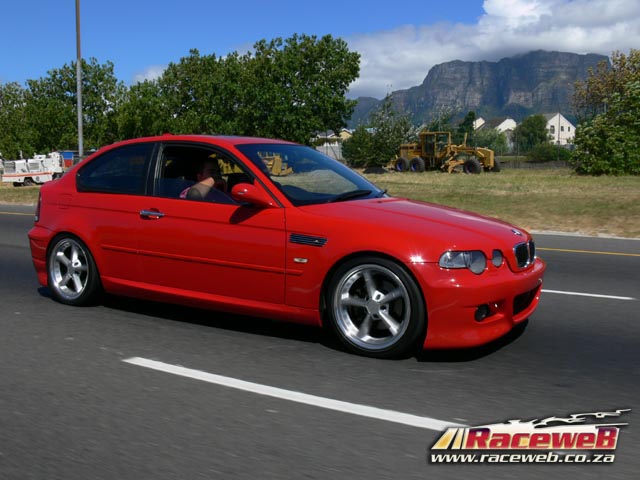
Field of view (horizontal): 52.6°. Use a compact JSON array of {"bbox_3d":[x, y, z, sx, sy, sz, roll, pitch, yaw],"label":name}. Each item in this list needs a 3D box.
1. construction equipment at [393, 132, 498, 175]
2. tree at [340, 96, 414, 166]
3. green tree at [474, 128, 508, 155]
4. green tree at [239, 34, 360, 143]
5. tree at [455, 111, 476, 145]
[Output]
[{"bbox_3d":[9.659,-6.684,50.000,2.500,3.400,8.500,-7,9,-44],"label":"construction equipment"},{"bbox_3d":[5.065,-9.557,57.000,6.000,6.400,6.000,0,7,0],"label":"tree"},{"bbox_3d":[22.527,-12.807,85.000,4.300,3.800,4.300,0,7,0],"label":"green tree"},{"bbox_3d":[-1.584,-10.547,50.000,9.200,10.700,9.200,0,7,0],"label":"green tree"},{"bbox_3d":[24.733,-18.274,110.000,3.600,7.200,3.600,0,7,0],"label":"tree"}]

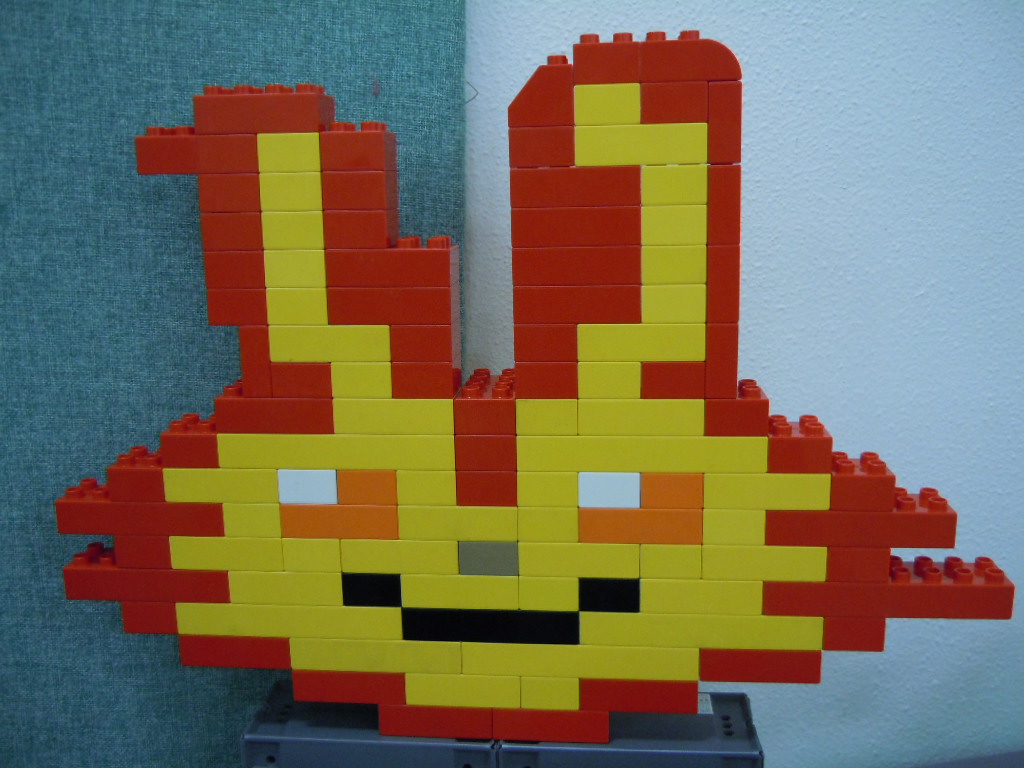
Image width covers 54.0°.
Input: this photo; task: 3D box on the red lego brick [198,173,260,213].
[{"bbox_3d":[-0.141,-0.101,0.525,0.032,0.023,0.032,0,11,6],"label":"red lego brick"}]

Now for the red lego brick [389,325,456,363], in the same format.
[{"bbox_3d":[-0.045,-0.025,0.531,0.032,0.020,0.032,0,11,5],"label":"red lego brick"}]

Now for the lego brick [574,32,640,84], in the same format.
[{"bbox_3d":[0.048,-0.158,0.496,0.032,0.024,0.032,0,11,7],"label":"lego brick"}]

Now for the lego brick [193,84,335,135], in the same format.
[{"bbox_3d":[-0.126,-0.140,0.517,0.064,0.023,0.032,0,11,5],"label":"lego brick"}]

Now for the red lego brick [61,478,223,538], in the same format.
[{"bbox_3d":[-0.202,0.069,0.567,0.096,0.023,0.032,0,11,6],"label":"red lego brick"}]

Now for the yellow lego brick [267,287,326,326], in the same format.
[{"bbox_3d":[-0.109,-0.043,0.535,0.032,0.021,0.032,0,11,6],"label":"yellow lego brick"}]

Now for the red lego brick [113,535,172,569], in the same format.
[{"bbox_3d":[-0.202,0.089,0.571,0.032,0.021,0.032,0,11,6],"label":"red lego brick"}]

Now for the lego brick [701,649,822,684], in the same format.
[{"bbox_3d":[0.134,0.146,0.549,0.064,0.021,0.032,0,11,6],"label":"lego brick"}]

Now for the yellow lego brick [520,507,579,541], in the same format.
[{"bbox_3d":[0.021,0.069,0.543,0.032,0.023,0.032,0,11,6],"label":"yellow lego brick"}]

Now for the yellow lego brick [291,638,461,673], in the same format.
[{"bbox_3d":[-0.074,0.146,0.570,0.096,0.021,0.032,0,11,5],"label":"yellow lego brick"}]

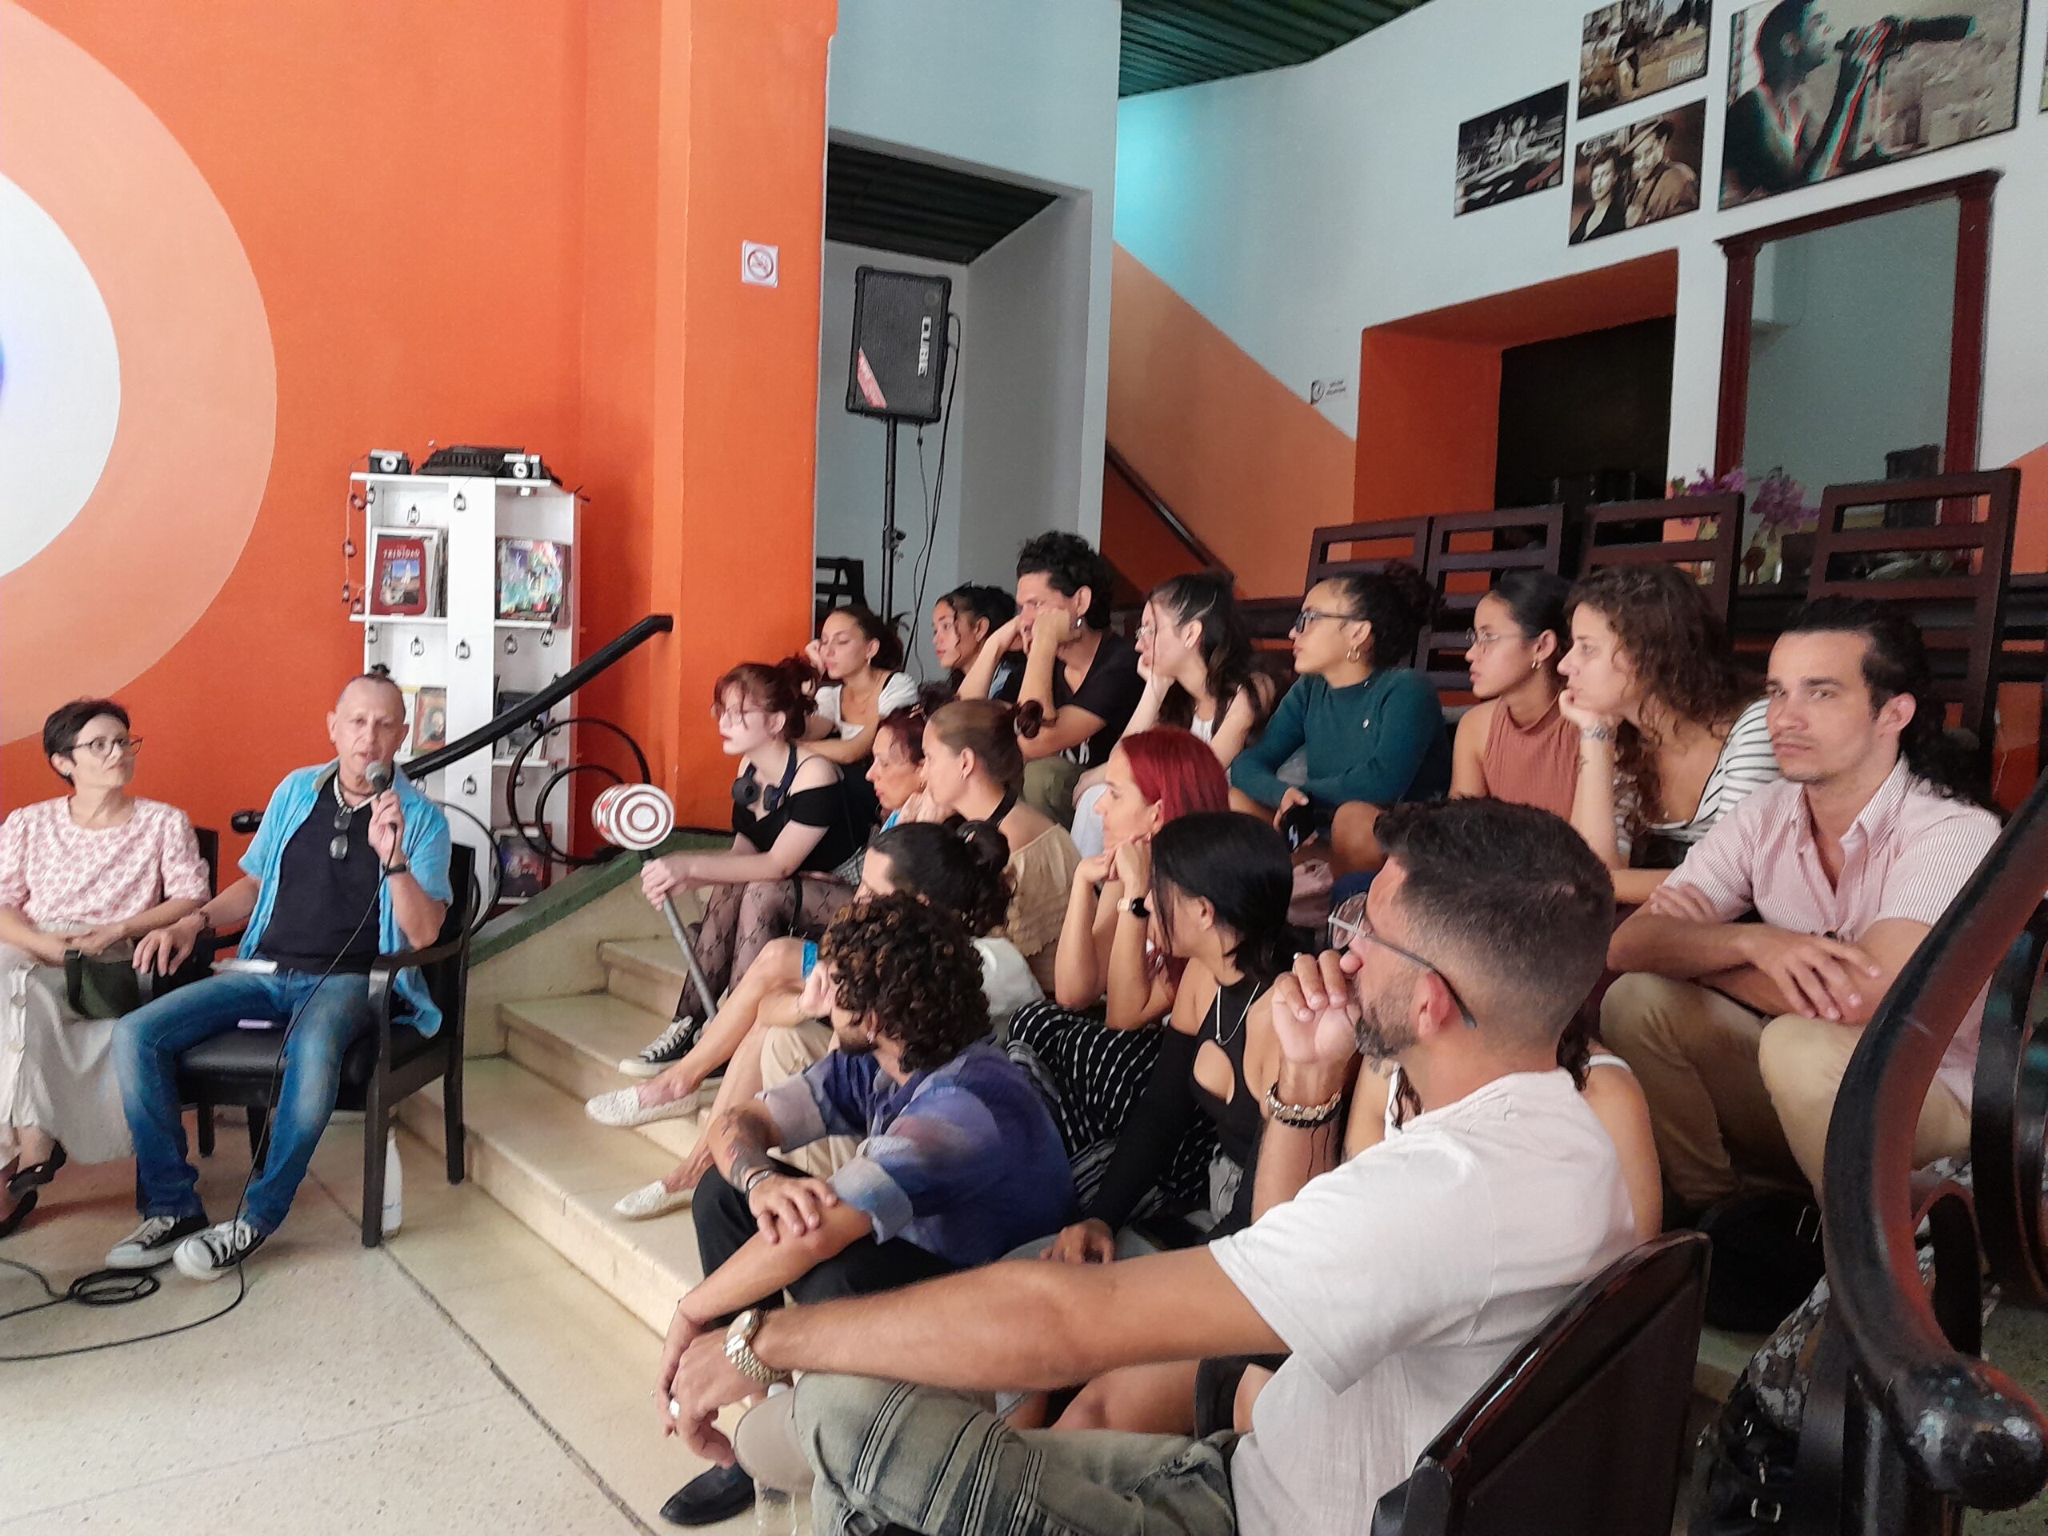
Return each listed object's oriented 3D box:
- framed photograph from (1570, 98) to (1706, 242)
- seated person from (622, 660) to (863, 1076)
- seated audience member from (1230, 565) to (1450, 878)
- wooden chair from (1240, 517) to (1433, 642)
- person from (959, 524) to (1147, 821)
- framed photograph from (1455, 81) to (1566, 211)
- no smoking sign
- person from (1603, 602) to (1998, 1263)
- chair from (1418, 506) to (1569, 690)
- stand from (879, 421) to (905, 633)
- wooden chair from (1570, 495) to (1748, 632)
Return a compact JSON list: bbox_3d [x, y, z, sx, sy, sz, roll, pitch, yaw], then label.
[{"bbox_3d":[2.081,-2.017,5.422,0.030,0.352,0.540,0,4,-29],"label":"framed photograph"},{"bbox_3d":[-0.650,0.245,4.201,0.800,1.050,0.490,0,4,-35],"label":"seated person"},{"bbox_3d":[0.723,0.045,3.638,0.640,0.980,0.500,-1,5,-40],"label":"seated audience member"},{"bbox_3d":[0.734,-0.192,4.359,0.520,1.000,0.450,0,4,-30],"label":"wooden chair"},{"bbox_3d":[0.083,-0.050,4.054,0.660,1.075,0.540,-1,4,-38],"label":"person"},{"bbox_3d":[1.902,-2.404,6.226,0.025,0.380,0.571,0,4,-30],"label":"framed photograph"},{"bbox_3d":[-0.888,-1.695,5.382,0.142,0.145,0.006,0,4,-34],"label":"no smoking sign"},{"bbox_3d":[1.109,0.289,2.243,0.800,1.030,0.560,-1,4,-42],"label":"person"},{"bbox_3d":[0.974,-0.152,3.989,0.520,1.000,0.450,0,4,-30],"label":"chair"},{"bbox_3d":[-0.499,-0.570,5.727,0.750,1.410,0.750,-1,4,-38],"label":"stand"},{"bbox_3d":[1.296,-0.159,3.744,0.500,0.955,0.450,0,4,-31],"label":"wooden chair"}]

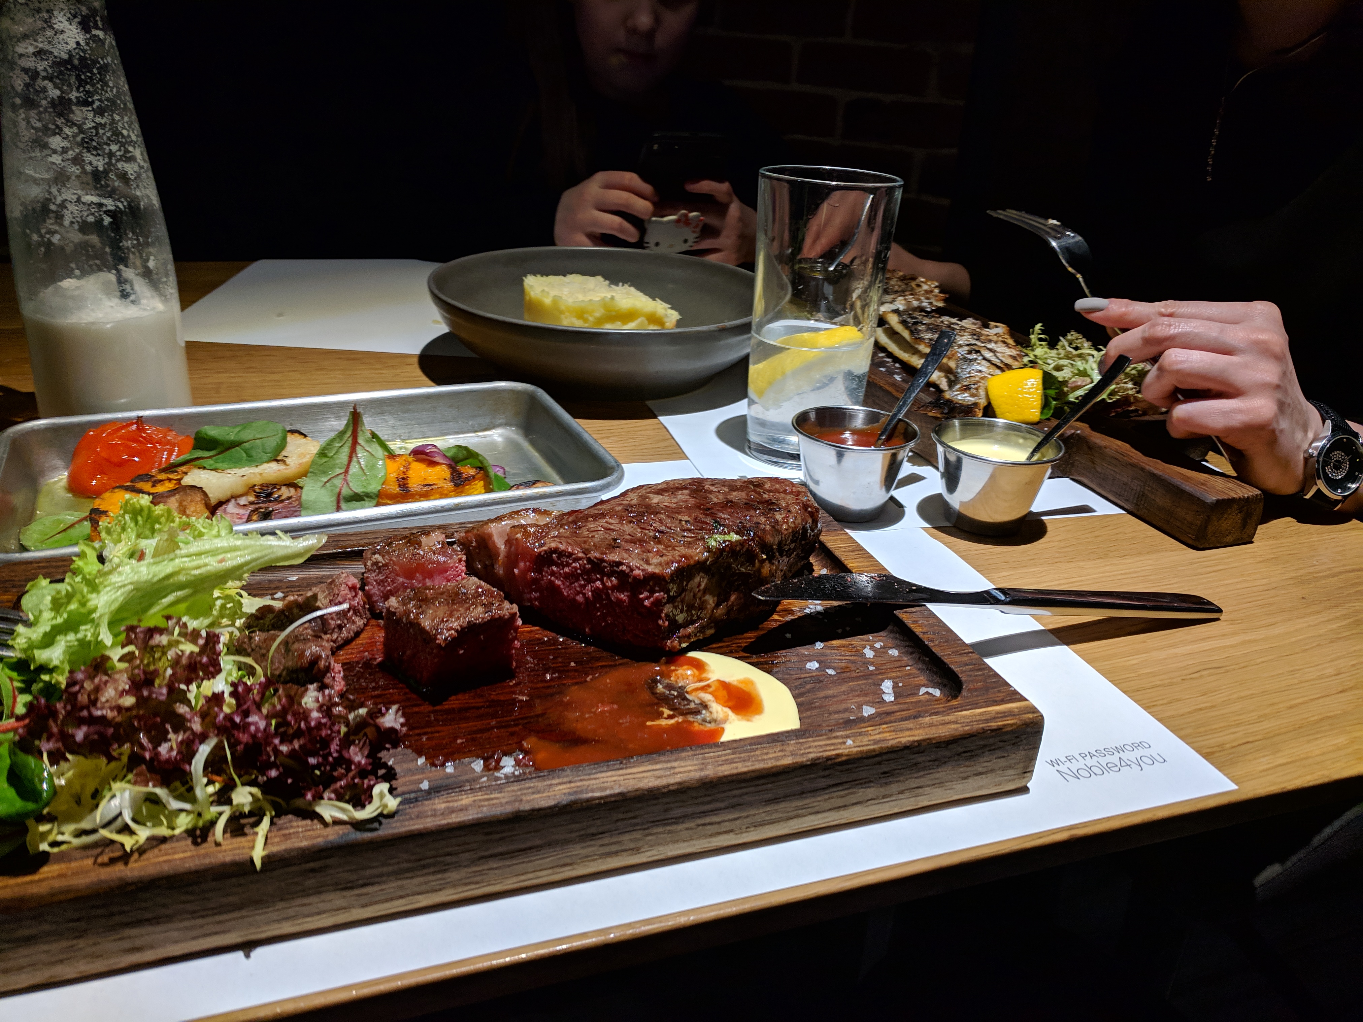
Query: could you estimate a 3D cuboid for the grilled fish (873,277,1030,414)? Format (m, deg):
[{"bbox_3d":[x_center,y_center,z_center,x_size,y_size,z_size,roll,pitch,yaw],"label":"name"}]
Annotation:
[{"bbox_3d":[0.182,-0.130,0.715,0.095,0.036,0.275,1,25,-5],"label":"grilled fish"}]

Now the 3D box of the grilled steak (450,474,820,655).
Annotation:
[{"bbox_3d":[-0.003,0.015,0.390,0.135,0.031,0.082,-16,31,-36],"label":"grilled steak"}]

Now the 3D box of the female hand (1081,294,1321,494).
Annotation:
[{"bbox_3d":[0.263,-0.057,0.520,0.122,0.090,0.075,-1,25,-9],"label":"female hand"}]

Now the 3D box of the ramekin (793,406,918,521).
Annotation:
[{"bbox_3d":[0.084,-0.021,0.507,0.062,0.043,0.062,3,25,-1],"label":"ramekin"}]

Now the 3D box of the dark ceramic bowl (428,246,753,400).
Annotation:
[{"bbox_3d":[-0.047,-0.123,0.686,0.237,0.061,0.237,3,25,-1],"label":"dark ceramic bowl"}]

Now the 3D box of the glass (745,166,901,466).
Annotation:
[{"bbox_3d":[0.073,-0.104,0.555,0.074,0.150,0.074,3,25,-1],"label":"glass"}]

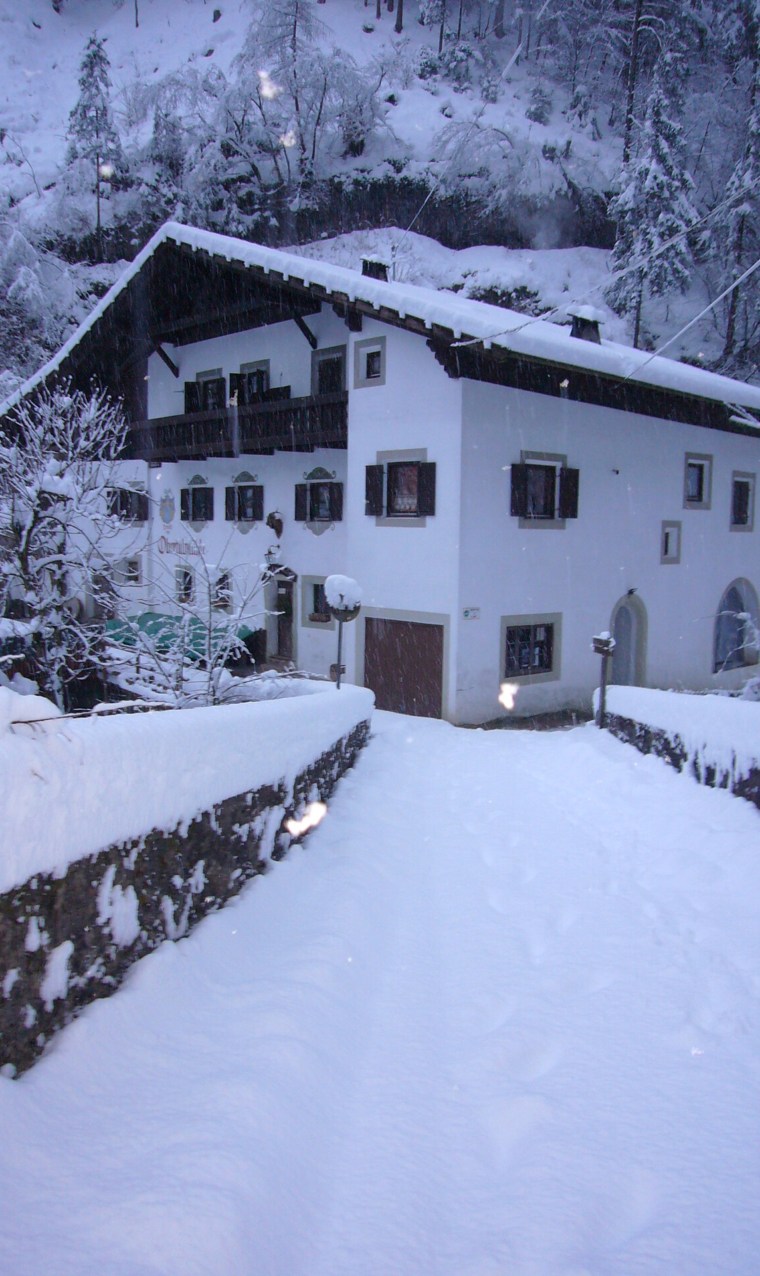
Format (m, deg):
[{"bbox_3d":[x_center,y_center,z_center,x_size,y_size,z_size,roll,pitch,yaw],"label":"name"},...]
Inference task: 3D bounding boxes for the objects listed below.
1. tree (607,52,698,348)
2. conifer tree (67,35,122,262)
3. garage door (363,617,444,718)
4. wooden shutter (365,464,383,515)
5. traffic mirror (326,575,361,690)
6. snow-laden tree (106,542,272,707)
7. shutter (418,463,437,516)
[{"bbox_3d":[13.162,-21.173,50.010,4.441,14.050,4.441,1,6,0],"label":"tree"},{"bbox_3d":[-15.995,-27.468,58.007,3.138,12.253,3.138,1,6,0],"label":"conifer tree"},{"bbox_3d":[0.572,0.683,23.401,0.100,2.120,2.550,-4,8,-41],"label":"garage door"},{"bbox_3d":[-0.121,-3.388,23.652,0.050,1.140,0.560,-4,8,-41],"label":"wooden shutter"},{"bbox_3d":[-0.672,0.017,19.601,0.650,2.436,0.400,3,6,24],"label":"traffic mirror"},{"bbox_3d":[-3.422,-0.102,18.501,3.003,3.195,2.600,1,6,0],"label":"snow-laden tree"},{"bbox_3d":[1.033,-3.225,22.366,0.050,1.140,0.560,-4,8,-41],"label":"shutter"}]

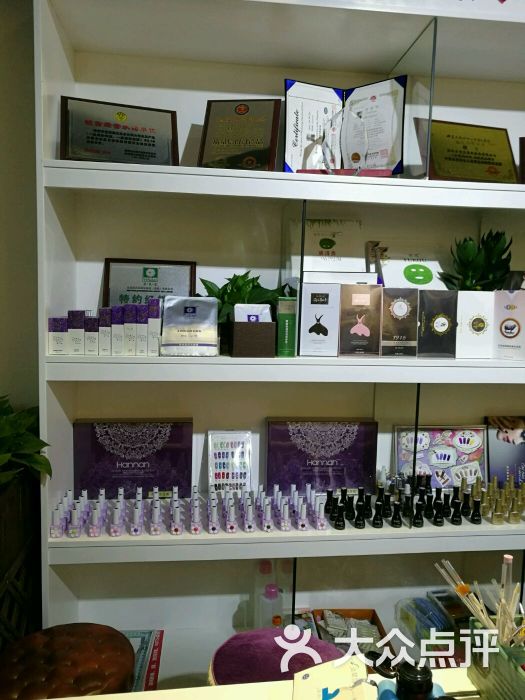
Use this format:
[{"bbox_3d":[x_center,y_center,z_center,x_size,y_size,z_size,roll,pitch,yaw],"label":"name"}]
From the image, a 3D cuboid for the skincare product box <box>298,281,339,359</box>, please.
[{"bbox_3d":[0.154,-0.083,1.508,0.104,0.197,0.048,1,6,-7],"label":"skincare product box"}]

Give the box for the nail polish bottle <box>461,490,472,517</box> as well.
[{"bbox_3d":[0.629,0.475,1.684,0.029,0.067,0.029,1,5,-7],"label":"nail polish bottle"}]

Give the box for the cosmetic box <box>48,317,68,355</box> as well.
[{"bbox_3d":[-0.572,-0.038,1.548,0.053,0.103,0.050,1,5,-7],"label":"cosmetic box"}]

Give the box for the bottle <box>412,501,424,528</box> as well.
[{"bbox_3d":[0.488,0.509,1.699,0.031,0.079,0.030,1,5,-7],"label":"bottle"}]

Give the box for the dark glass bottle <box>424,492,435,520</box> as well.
[{"bbox_3d":[0.501,0.467,1.636,0.029,0.073,0.028,1,6,-7],"label":"dark glass bottle"}]

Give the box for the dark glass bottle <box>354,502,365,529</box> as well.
[{"bbox_3d":[0.279,0.470,1.554,0.029,0.072,0.028,1,6,-7],"label":"dark glass bottle"}]

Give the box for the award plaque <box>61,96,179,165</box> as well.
[{"bbox_3d":[-0.406,-0.605,1.570,0.326,0.237,0.018,0,-17,-18],"label":"award plaque"}]

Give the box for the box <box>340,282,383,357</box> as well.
[{"bbox_3d":[0.285,-0.086,1.617,0.119,0.208,0.045,1,5,-7],"label":"box"}]

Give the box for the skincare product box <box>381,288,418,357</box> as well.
[{"bbox_3d":[0.404,-0.081,1.633,0.108,0.201,0.045,1,5,-7],"label":"skincare product box"}]

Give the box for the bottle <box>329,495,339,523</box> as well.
[{"bbox_3d":[0.226,0.493,1.704,0.032,0.073,0.032,1,5,-7],"label":"bottle"}]

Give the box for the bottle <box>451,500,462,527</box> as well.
[{"bbox_3d":[0.568,0.474,1.597,0.029,0.070,0.028,1,6,-7],"label":"bottle"}]

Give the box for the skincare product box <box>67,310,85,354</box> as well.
[{"bbox_3d":[-0.474,-0.044,1.407,0.039,0.111,0.040,1,6,-7],"label":"skincare product box"}]

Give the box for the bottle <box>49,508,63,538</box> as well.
[{"bbox_3d":[-0.591,0.494,1.565,0.033,0.081,0.029,1,5,-7],"label":"bottle"}]

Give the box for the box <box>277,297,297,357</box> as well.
[{"bbox_3d":[0.068,-0.065,1.512,0.048,0.165,0.047,1,5,-7],"label":"box"}]

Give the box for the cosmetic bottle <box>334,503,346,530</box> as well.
[{"bbox_3d":[0.221,0.469,1.544,0.029,0.072,0.028,1,6,-7],"label":"cosmetic bottle"}]

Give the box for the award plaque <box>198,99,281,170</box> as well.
[{"bbox_3d":[-0.059,-0.578,1.493,0.208,0.268,0.022,2,-24,6],"label":"award plaque"}]

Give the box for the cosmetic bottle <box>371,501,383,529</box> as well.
[{"bbox_3d":[0.330,0.473,1.571,0.030,0.070,0.030,1,5,-7],"label":"cosmetic bottle"}]

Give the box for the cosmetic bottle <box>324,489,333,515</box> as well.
[{"bbox_3d":[0.219,0.495,1.780,0.031,0.079,0.030,1,5,-7],"label":"cosmetic bottle"}]

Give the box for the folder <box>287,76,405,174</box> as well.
[{"bbox_3d":[0.265,-0.716,1.788,0.383,0.299,0.100,2,5,7],"label":"folder"}]

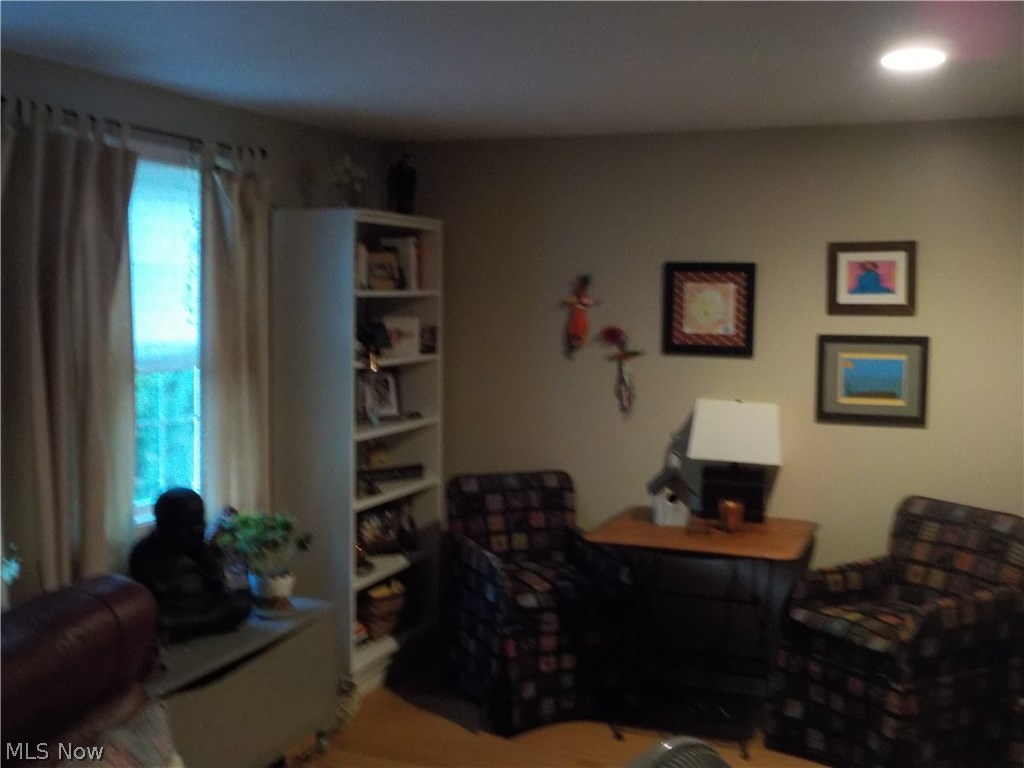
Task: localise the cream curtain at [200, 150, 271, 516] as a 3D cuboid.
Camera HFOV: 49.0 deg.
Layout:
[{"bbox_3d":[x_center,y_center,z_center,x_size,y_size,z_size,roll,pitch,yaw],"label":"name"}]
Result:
[{"bbox_3d":[-1.024,0.009,4.145,0.099,1.716,0.357,3,5,21],"label":"cream curtain"}]

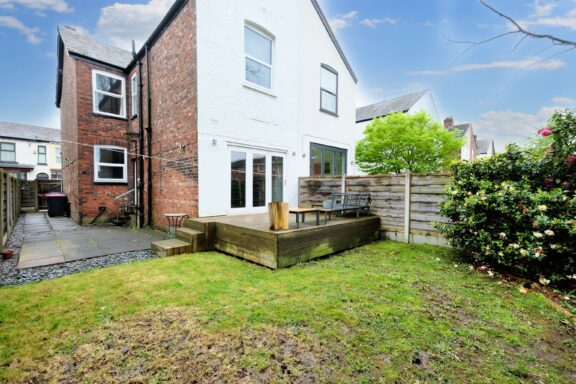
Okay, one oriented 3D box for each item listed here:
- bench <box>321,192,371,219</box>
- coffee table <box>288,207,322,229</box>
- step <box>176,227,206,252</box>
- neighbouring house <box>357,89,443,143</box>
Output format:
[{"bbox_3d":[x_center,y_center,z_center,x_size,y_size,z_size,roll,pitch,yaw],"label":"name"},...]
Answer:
[{"bbox_3d":[1.443,0.390,6.484,2.080,0.700,0.640,-1,2,-44],"label":"bench"},{"bbox_3d":[0.239,0.551,5.238,0.663,0.342,0.604,-1,1,-44],"label":"coffee table"},{"bbox_3d":[-2.496,1.201,6.143,0.340,0.405,1.050,-1,2,-44],"label":"step"},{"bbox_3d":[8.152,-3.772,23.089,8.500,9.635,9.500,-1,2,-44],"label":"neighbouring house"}]

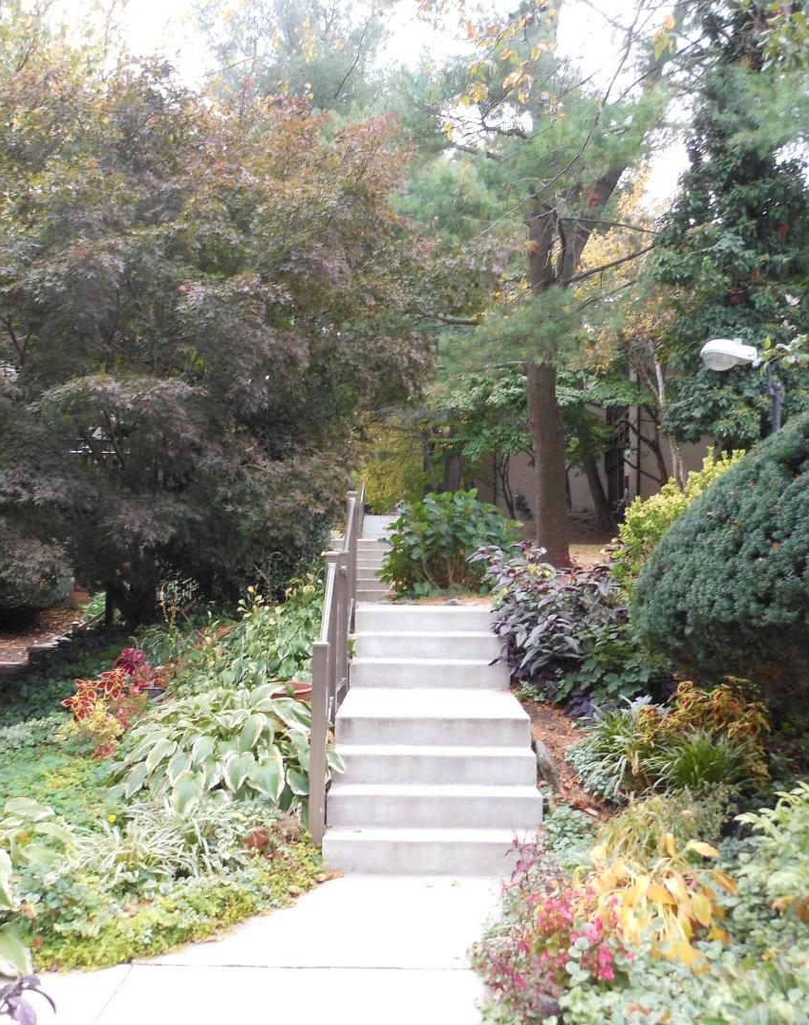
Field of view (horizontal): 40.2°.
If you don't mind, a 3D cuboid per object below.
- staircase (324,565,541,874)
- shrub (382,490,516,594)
[{"bbox_3d":[0.180,1.300,7.550,1.170,1.300,3.800,0,-2,1],"label":"staircase"},{"bbox_3d":[0.425,0.285,10.600,1.290,1.000,1.200,0,-2,1],"label":"shrub"}]

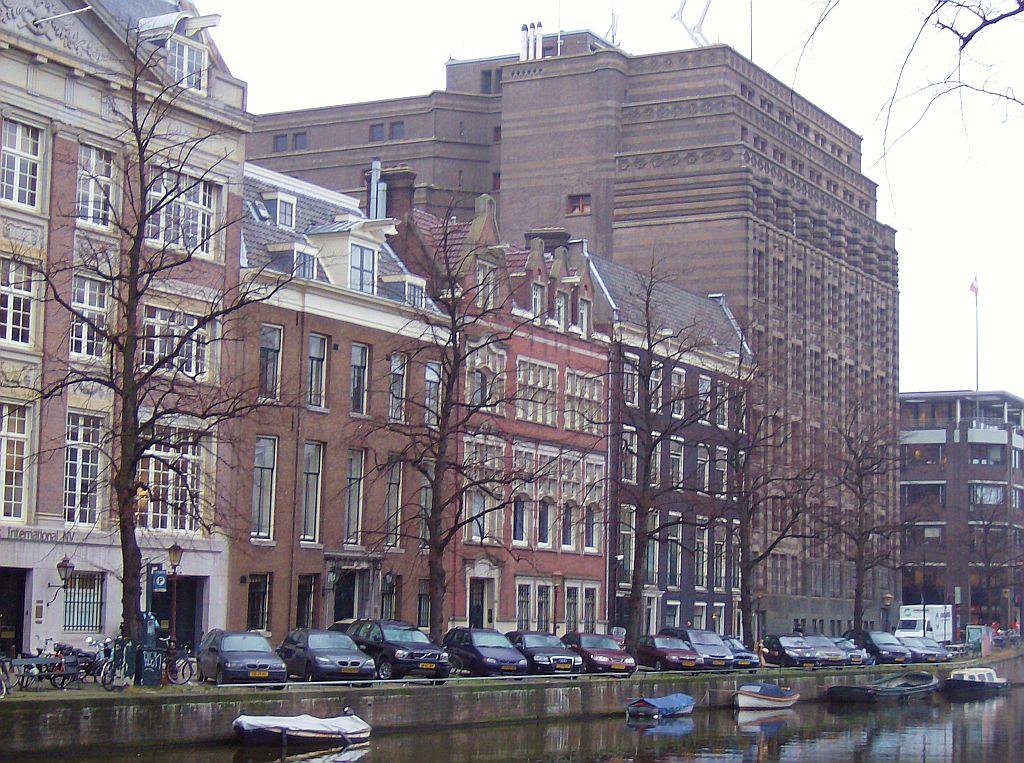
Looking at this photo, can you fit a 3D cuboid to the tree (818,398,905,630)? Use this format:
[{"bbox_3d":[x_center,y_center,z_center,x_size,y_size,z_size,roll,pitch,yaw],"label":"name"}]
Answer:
[{"bbox_3d":[17.450,7.617,102.851,4.381,12.980,4.381,1,-7,0],"label":"tree"}]

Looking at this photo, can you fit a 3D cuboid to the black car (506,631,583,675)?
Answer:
[{"bbox_3d":[0.880,9.329,70.786,1.840,1.445,4.850,4,-7,-20],"label":"black car"}]

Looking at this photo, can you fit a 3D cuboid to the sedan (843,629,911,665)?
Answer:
[{"bbox_3d":[18.467,13.537,104.675,1.800,1.660,4.500,3,-7,-17],"label":"sedan"}]

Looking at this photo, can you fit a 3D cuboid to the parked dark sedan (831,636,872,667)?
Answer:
[{"bbox_3d":[15.429,12.958,99.014,1.780,1.400,4.500,4,-7,-20],"label":"parked dark sedan"}]

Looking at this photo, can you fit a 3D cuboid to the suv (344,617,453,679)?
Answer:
[{"bbox_3d":[-3.515,7.961,61.111,1.900,1.768,4.800,5,-7,-27],"label":"suv"}]

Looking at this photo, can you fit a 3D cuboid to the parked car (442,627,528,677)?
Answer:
[{"bbox_3d":[-0.858,8.784,66.859,1.730,1.560,4.200,4,-7,-21],"label":"parked car"}]

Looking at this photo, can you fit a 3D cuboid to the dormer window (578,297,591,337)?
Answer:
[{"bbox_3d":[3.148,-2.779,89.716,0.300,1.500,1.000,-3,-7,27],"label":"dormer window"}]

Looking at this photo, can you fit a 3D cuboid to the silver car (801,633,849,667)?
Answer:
[{"bbox_3d":[13.924,12.458,95.758,1.760,1.570,4.300,3,-7,-16],"label":"silver car"}]

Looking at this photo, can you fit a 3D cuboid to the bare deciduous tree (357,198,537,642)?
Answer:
[{"bbox_3d":[-2.045,1.678,64.235,5.500,14.990,5.500,1,-7,0],"label":"bare deciduous tree"}]

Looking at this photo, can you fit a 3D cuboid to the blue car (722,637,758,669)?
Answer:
[{"bbox_3d":[8.659,11.235,85.721,1.730,1.480,4.200,3,-7,-18],"label":"blue car"}]

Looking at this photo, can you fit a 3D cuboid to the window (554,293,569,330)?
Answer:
[{"bbox_3d":[2.173,-3.284,97.211,0.500,1.780,1.350,-2,-7,27],"label":"window"}]

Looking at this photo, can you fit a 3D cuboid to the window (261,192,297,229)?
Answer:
[{"bbox_3d":[-8.364,-6.082,74.225,0.750,1.255,1.161,-2,-7,28],"label":"window"}]

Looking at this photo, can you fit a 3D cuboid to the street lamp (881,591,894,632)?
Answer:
[{"bbox_3d":[18.425,12.061,101.314,0.520,3.510,0.520,-3,-8,30],"label":"street lamp"}]

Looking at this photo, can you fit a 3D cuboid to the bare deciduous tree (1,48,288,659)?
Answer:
[{"bbox_3d":[-9.196,-0.668,51.610,6.800,16.530,6.800,-3,-8,30],"label":"bare deciduous tree"}]

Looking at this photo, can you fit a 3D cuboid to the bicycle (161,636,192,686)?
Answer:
[{"bbox_3d":[-9.233,7.387,54.500,1.750,1.170,0.600,1,-7,2],"label":"bicycle"}]

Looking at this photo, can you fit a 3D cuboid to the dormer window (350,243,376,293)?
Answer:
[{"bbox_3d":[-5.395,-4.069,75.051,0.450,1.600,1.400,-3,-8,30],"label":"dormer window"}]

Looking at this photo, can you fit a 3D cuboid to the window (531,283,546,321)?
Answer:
[{"bbox_3d":[1.122,-3.454,89.249,0.300,1.663,1.150,-2,-7,28],"label":"window"}]

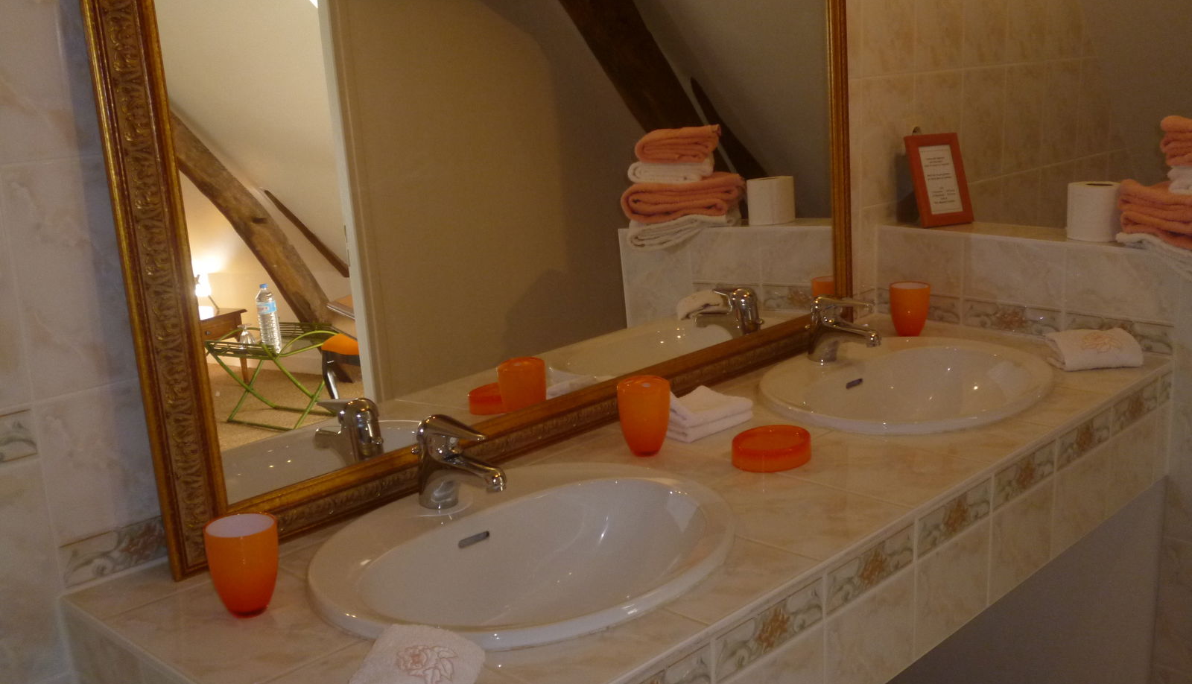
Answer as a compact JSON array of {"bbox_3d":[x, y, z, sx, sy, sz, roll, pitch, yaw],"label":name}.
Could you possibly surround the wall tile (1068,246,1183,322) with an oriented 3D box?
[{"bbox_3d":[0.924,-0.103,2.184,0.195,0.119,0.010,11,19,43],"label":"wall tile"}]

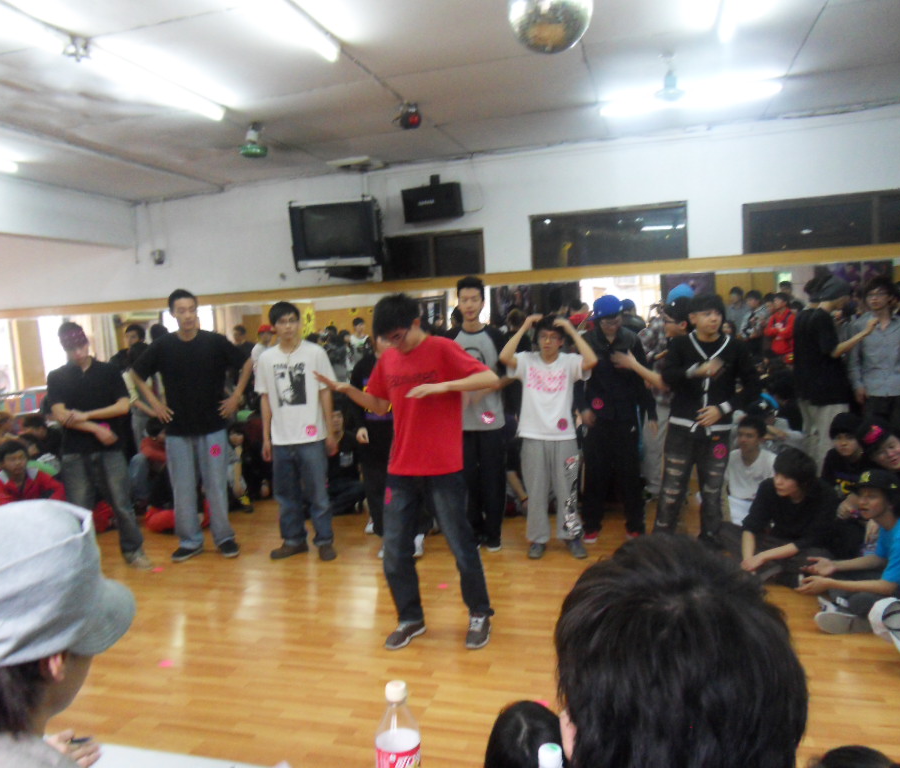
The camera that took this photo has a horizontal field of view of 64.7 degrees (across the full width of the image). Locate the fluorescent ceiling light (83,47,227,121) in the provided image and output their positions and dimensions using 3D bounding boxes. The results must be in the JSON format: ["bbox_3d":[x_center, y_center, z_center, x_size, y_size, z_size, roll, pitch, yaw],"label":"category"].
[{"bbox_3d":[-1.661,-1.720,4.141,0.100,0.080,1.220,-2,5,15],"label":"fluorescent ceiling light"}]

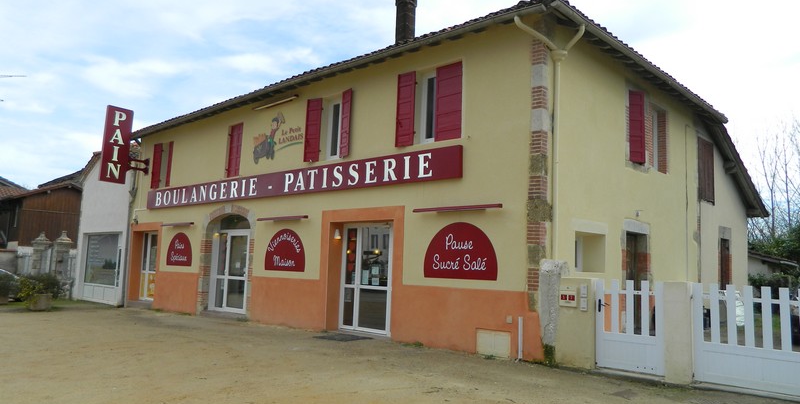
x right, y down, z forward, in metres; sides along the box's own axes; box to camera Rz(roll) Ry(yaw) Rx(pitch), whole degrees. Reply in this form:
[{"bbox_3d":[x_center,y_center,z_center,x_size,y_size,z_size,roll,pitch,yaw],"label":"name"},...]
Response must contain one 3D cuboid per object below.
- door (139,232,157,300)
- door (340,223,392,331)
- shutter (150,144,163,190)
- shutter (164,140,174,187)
[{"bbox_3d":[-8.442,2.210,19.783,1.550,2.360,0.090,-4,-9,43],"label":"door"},{"bbox_3d":[-0.675,1.662,12.583,1.660,2.380,0.090,-4,-9,43],"label":"door"},{"bbox_3d":[-8.103,-1.197,19.282,0.460,1.490,0.050,-4,-9,43],"label":"shutter"},{"bbox_3d":[-7.487,-1.219,18.835,0.410,1.470,0.050,-4,-9,43],"label":"shutter"}]

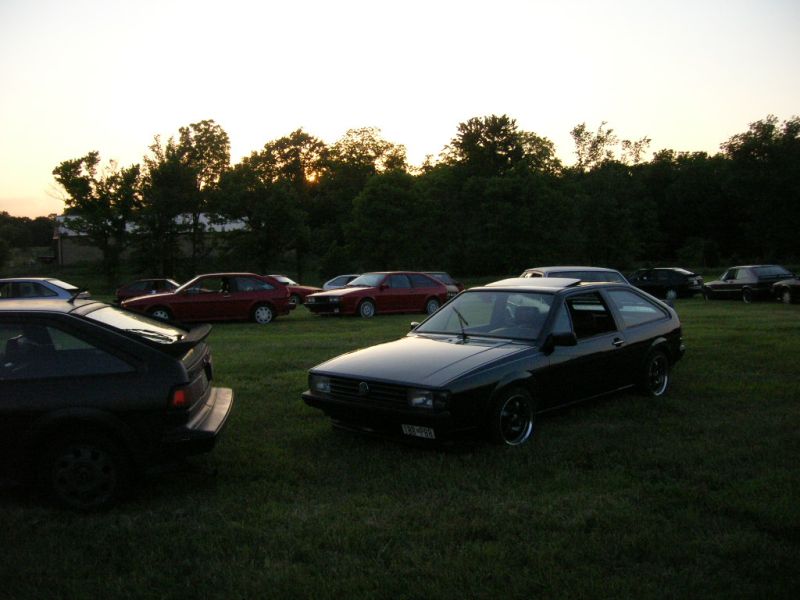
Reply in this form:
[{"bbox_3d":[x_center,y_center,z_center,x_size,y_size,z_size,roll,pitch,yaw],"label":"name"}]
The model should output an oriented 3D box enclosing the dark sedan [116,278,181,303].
[{"bbox_3d":[-9.300,-0.161,31.500,4.150,1.290,1.640,-1,3,-3],"label":"dark sedan"}]

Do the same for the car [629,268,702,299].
[{"bbox_3d":[10.250,-0.666,32.500,4.050,1.290,1.630,1,4,45],"label":"car"}]

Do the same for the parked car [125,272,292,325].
[{"bbox_3d":[-4.650,-0.025,19.350,4.100,1.270,1.630,-2,3,-11],"label":"parked car"}]

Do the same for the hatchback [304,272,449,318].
[{"bbox_3d":[-0.550,-0.137,21.500,4.100,1.270,1.630,-3,3,-41],"label":"hatchback"}]

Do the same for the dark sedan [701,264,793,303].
[{"bbox_3d":[12.800,-0.631,29.300,1.630,1.310,4.000,-2,3,-11],"label":"dark sedan"}]

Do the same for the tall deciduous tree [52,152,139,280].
[{"bbox_3d":[-31.775,-8.713,82.000,8.000,13.400,8.800,-1,3,0],"label":"tall deciduous tree"}]

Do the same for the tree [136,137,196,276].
[{"bbox_3d":[-25.852,-10.352,87.000,6.800,15.600,6.800,-1,3,0],"label":"tree"}]

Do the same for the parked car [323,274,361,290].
[{"bbox_3d":[-0.850,-0.309,30.500,4.100,1.300,1.640,0,3,24],"label":"parked car"}]

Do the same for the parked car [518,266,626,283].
[{"bbox_3d":[2.980,0.052,15.200,1.670,1.380,4.150,-2,3,-16],"label":"parked car"}]

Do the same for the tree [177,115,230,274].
[{"bbox_3d":[-23.006,-12.352,92.000,6.600,17.800,6.600,-1,3,0],"label":"tree"}]

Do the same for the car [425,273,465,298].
[{"bbox_3d":[0.950,-0.430,31.000,1.650,1.310,4.100,-2,3,-20],"label":"car"}]

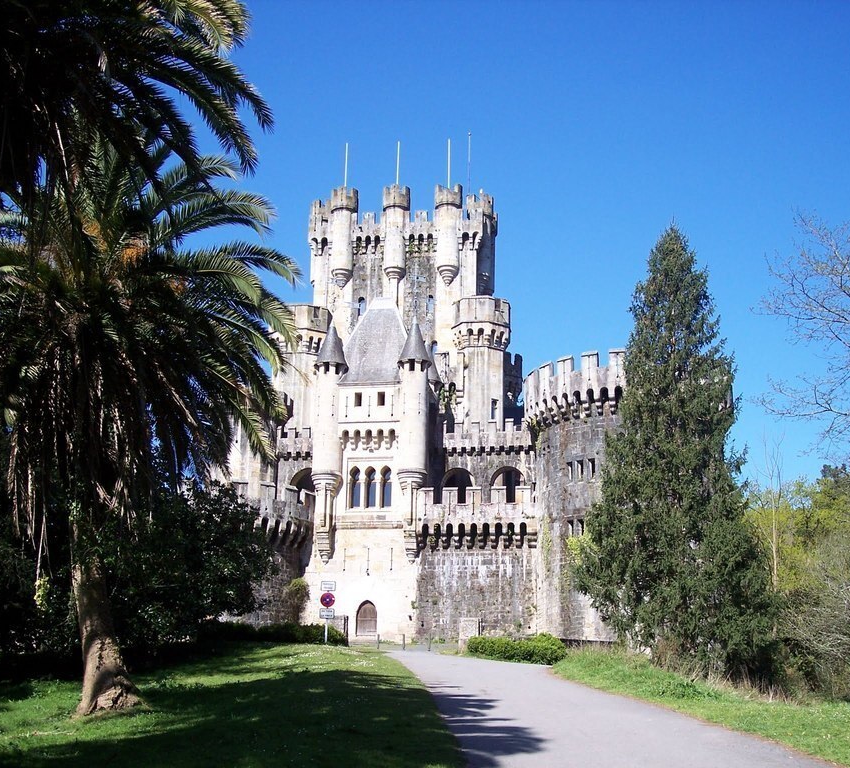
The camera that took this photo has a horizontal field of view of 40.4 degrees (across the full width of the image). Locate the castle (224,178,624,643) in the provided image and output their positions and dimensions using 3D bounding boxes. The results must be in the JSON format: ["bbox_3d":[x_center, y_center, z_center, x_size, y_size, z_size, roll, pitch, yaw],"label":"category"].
[{"bbox_3d":[1.800,0.378,80.486,31.000,34.000,29.000,-1,-11,6],"label":"castle"}]

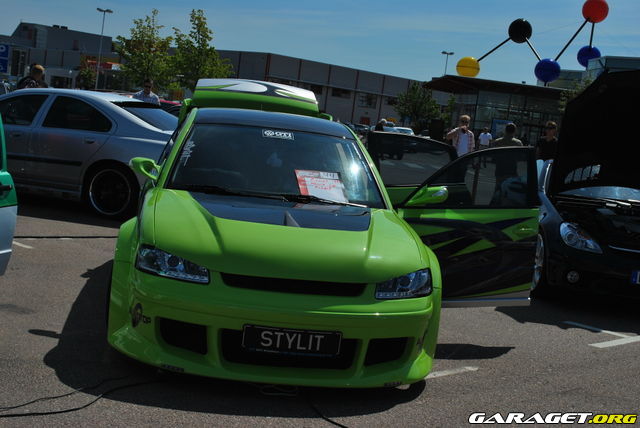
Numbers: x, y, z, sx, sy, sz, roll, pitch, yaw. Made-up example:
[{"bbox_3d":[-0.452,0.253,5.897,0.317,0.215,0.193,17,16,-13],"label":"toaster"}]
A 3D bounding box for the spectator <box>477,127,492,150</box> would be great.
[{"bbox_3d":[6.708,-2.679,38.093,0.520,1.770,0.340,7,6,0],"label":"spectator"}]

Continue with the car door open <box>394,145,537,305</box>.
[{"bbox_3d":[1.030,0.105,6.530,1.130,1.130,0.240,4,7,-29],"label":"car door open"}]

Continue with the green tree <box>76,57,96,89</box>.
[{"bbox_3d":[-17.765,-10.309,70.186,1.600,3.180,1.600,5,7,-15],"label":"green tree"}]

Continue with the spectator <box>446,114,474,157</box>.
[{"bbox_3d":[2.780,-1.090,18.402,0.550,1.750,0.360,7,7,2],"label":"spectator"}]

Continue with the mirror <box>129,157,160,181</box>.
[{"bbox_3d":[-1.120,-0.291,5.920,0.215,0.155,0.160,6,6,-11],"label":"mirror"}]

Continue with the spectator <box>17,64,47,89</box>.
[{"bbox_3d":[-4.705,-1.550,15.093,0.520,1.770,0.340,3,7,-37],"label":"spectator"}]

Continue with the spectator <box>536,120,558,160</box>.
[{"bbox_3d":[3.981,-0.766,16.402,0.500,1.750,0.320,9,7,19],"label":"spectator"}]

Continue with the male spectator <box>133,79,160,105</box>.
[{"bbox_3d":[-2.988,-1.409,15.702,0.500,1.740,0.320,5,7,-11],"label":"male spectator"}]

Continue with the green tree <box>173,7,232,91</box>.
[{"bbox_3d":[-5.189,-6.166,39.293,2.600,5.010,2.600,5,7,-8],"label":"green tree"}]

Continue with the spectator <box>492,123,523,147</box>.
[{"bbox_3d":[2.934,-0.572,14.793,0.520,1.770,0.320,7,6,0],"label":"spectator"}]

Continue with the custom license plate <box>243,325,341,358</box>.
[{"bbox_3d":[-0.144,0.670,4.903,0.528,0.125,0.025,5,7,-9],"label":"custom license plate"}]

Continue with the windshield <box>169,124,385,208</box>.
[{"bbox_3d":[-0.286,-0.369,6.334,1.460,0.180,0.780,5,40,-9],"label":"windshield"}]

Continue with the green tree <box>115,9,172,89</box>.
[{"bbox_3d":[-8.114,-6.595,42.280,2.700,5.350,2.600,7,6,0],"label":"green tree"}]

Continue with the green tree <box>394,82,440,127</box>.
[{"bbox_3d":[5.482,-5.781,55.216,2.800,4.120,2.700,7,6,0],"label":"green tree"}]

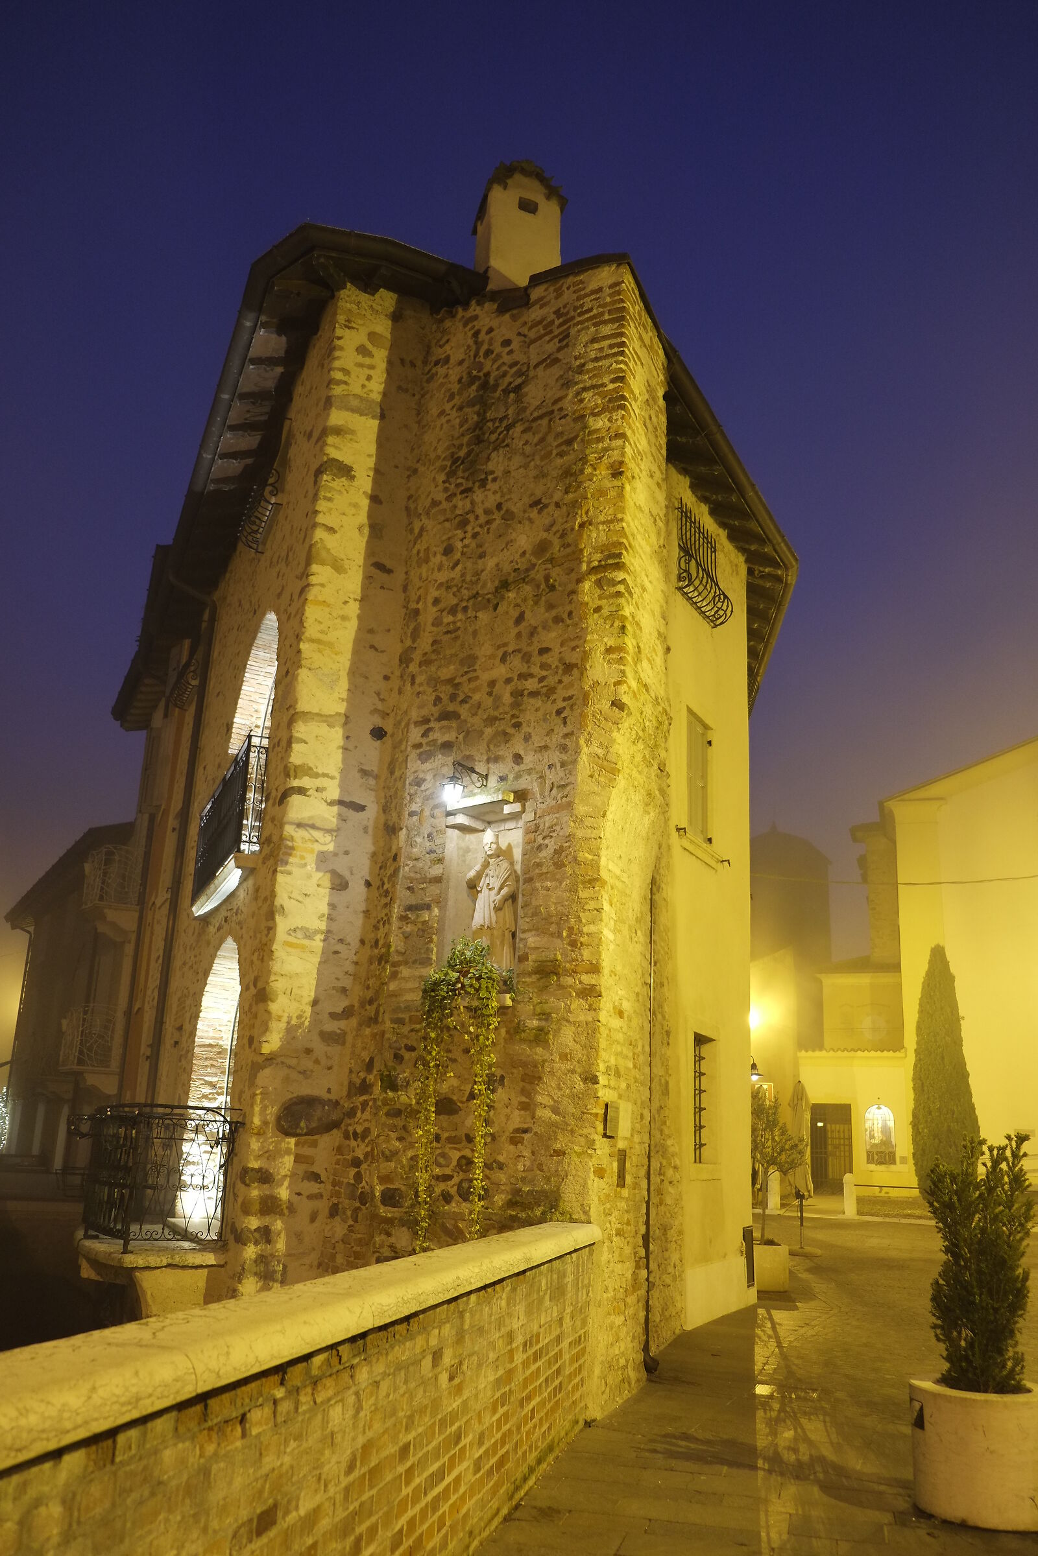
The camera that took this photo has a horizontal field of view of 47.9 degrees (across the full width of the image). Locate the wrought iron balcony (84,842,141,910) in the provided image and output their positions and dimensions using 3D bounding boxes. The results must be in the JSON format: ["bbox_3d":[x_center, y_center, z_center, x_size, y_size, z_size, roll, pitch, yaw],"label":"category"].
[{"bbox_3d":[-7.626,1.899,21.931,0.720,1.050,1.150,13,-19,-31],"label":"wrought iron balcony"}]

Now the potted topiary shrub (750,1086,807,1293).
[{"bbox_3d":[2.624,4.338,12.619,0.900,2.160,0.900,2,-16,0],"label":"potted topiary shrub"}]

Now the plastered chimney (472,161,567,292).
[{"bbox_3d":[0.000,-4.620,10.335,0.750,1.520,0.600,9,-18,-20],"label":"plastered chimney"}]

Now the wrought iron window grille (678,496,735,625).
[{"bbox_3d":[1.900,-2.121,11.707,0.240,0.960,1.160,-7,-19,28],"label":"wrought iron window grille"}]

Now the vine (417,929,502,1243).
[{"bbox_3d":[-0.390,2.024,7.484,0.660,2.080,0.240,-11,-21,37],"label":"vine"}]

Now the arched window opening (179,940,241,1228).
[{"bbox_3d":[-2.313,2.479,9.569,0.450,2.300,2.050,9,-18,-22],"label":"arched window opening"}]

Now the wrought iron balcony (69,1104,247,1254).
[{"bbox_3d":[-2.769,2.939,8.754,0.930,1.000,2.200,9,-18,-22],"label":"wrought iron balcony"}]

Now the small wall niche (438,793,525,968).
[{"bbox_3d":[-0.188,0.757,8.003,0.710,1.304,0.420,-11,-21,37],"label":"small wall niche"}]

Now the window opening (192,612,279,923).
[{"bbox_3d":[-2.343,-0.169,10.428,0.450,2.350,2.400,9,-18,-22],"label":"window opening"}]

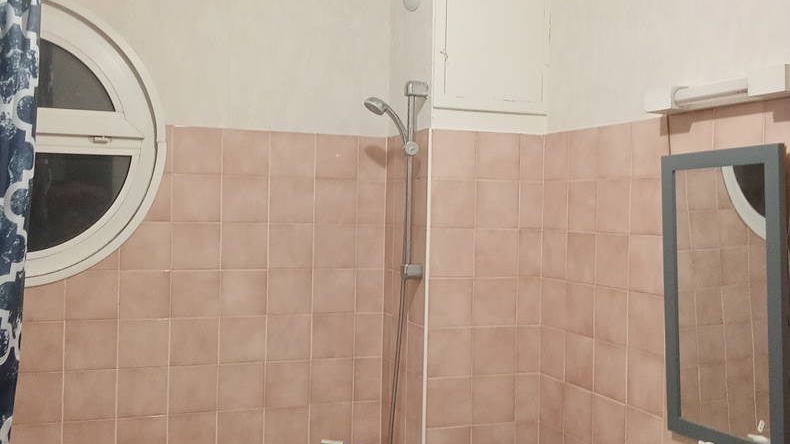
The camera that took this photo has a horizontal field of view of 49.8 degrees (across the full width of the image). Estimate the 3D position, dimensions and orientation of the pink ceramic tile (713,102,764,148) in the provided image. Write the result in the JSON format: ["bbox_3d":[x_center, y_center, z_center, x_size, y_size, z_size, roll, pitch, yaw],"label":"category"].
[{"bbox_3d":[0.760,-0.179,1.880,0.010,0.144,0.148,1,1,-21],"label":"pink ceramic tile"}]

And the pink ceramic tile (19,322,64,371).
[{"bbox_3d":[-1.058,0.372,2.525,0.149,0.149,0.009,1,1,-21],"label":"pink ceramic tile"}]

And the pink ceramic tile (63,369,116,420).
[{"bbox_3d":[-0.913,0.519,2.554,0.149,0.149,0.010,1,1,-21],"label":"pink ceramic tile"}]

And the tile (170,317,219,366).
[{"bbox_3d":[-0.627,0.373,2.661,0.150,0.149,0.010,1,1,-21],"label":"tile"}]

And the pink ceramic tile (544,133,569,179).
[{"bbox_3d":[0.505,-0.199,2.637,0.010,0.149,0.146,1,1,-21],"label":"pink ceramic tile"}]

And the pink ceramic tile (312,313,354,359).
[{"bbox_3d":[-0.206,0.382,2.823,0.148,0.148,0.010,1,1,-21],"label":"pink ceramic tile"}]

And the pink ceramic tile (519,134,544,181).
[{"bbox_3d":[0.427,-0.198,2.662,0.082,0.148,0.010,1,1,-21],"label":"pink ceramic tile"}]

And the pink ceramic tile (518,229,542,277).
[{"bbox_3d":[0.426,0.101,2.696,0.083,0.150,0.010,1,1,-21],"label":"pink ceramic tile"}]

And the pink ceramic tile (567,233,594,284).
[{"bbox_3d":[0.545,0.106,2.469,0.010,0.148,0.148,1,1,-21],"label":"pink ceramic tile"}]

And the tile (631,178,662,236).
[{"bbox_3d":[0.663,-0.041,2.214,0.010,0.150,0.150,1,1,-21],"label":"tile"}]

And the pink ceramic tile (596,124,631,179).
[{"bbox_3d":[0.610,-0.191,2.345,0.010,0.145,0.149,1,1,-21],"label":"pink ceramic tile"}]

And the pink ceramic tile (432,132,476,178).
[{"bbox_3d":[0.177,-0.201,2.541,0.142,0.144,0.010,1,1,-21],"label":"pink ceramic tile"}]

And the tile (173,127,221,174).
[{"bbox_3d":[-0.614,-0.225,2.658,0.148,0.148,0.010,1,1,-21],"label":"tile"}]

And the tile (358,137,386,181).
[{"bbox_3d":[-0.077,-0.211,2.859,0.097,0.144,0.010,1,1,-21],"label":"tile"}]

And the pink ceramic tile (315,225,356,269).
[{"bbox_3d":[-0.206,0.083,2.878,0.150,0.150,0.010,1,1,-21],"label":"pink ceramic tile"}]

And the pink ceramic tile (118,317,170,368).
[{"bbox_3d":[-0.767,0.372,2.610,0.148,0.148,0.010,1,1,-21],"label":"pink ceramic tile"}]

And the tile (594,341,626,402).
[{"bbox_3d":[0.597,0.412,2.350,0.009,0.149,0.149,1,1,-21],"label":"tile"}]

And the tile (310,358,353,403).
[{"bbox_3d":[-0.211,0.537,2.855,0.149,0.149,0.010,1,1,-21],"label":"tile"}]

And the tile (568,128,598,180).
[{"bbox_3d":[0.555,-0.194,2.487,0.010,0.145,0.149,1,1,-21],"label":"tile"}]

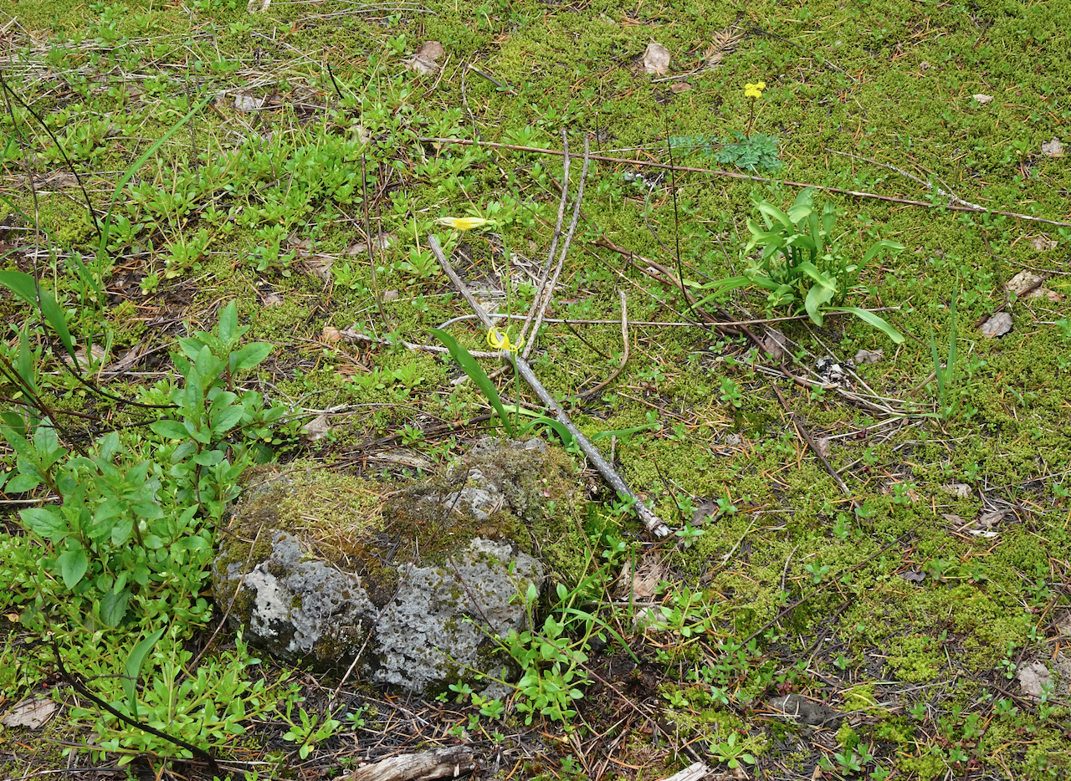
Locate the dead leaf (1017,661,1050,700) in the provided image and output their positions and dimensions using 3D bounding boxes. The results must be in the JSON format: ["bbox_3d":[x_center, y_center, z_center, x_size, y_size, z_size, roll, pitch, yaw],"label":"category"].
[{"bbox_3d":[0.437,0.255,2.116,0.027,0.010,0.039,0,38,0],"label":"dead leaf"}]

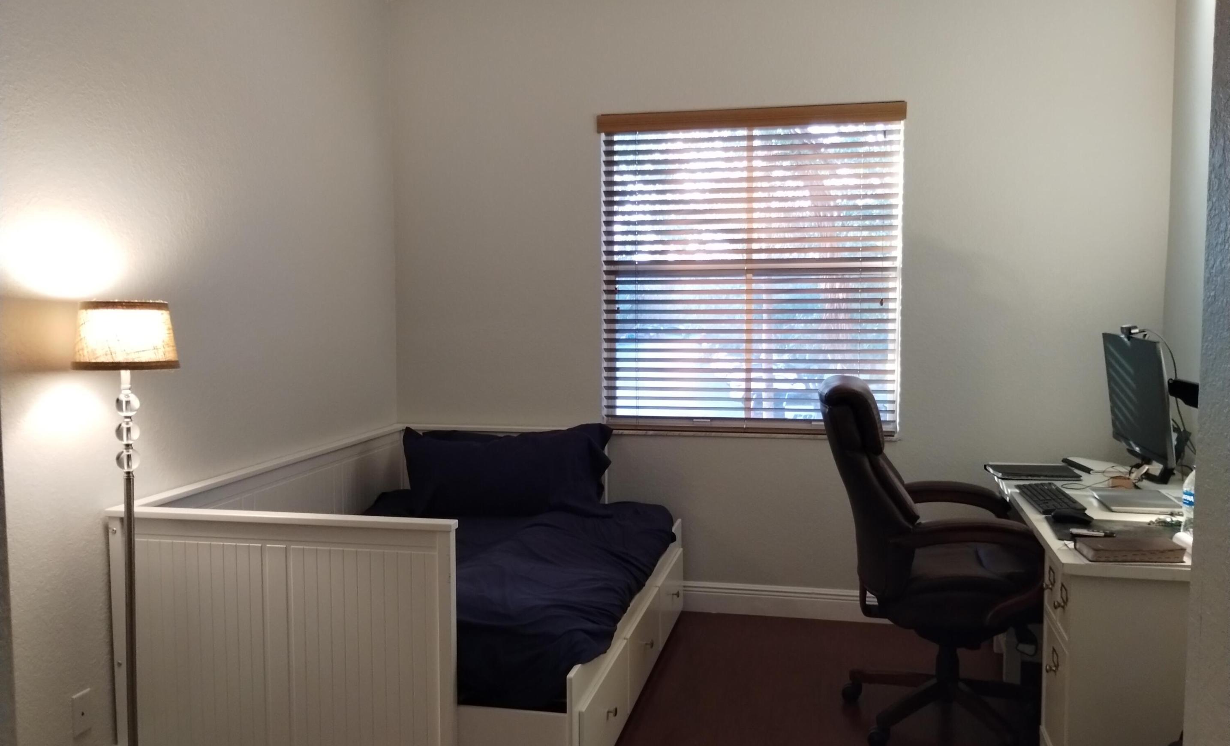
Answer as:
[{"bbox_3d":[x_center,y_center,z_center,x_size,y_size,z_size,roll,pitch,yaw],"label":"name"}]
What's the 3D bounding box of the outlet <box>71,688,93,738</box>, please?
[{"bbox_3d":[-1.460,0.937,2.738,0.008,0.116,0.071,1,4,12],"label":"outlet"}]

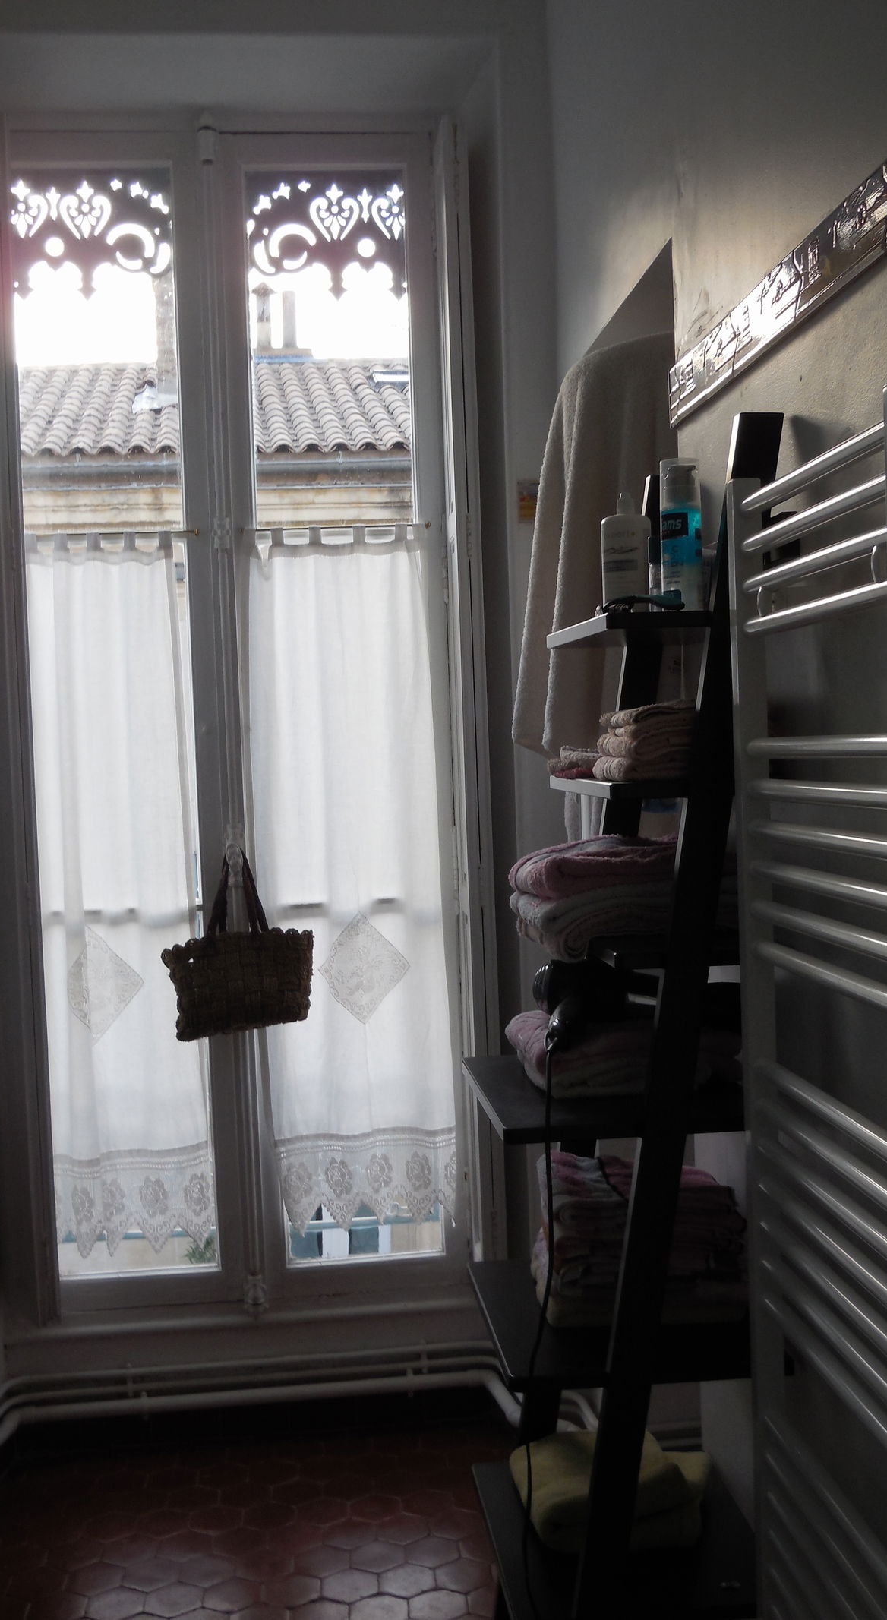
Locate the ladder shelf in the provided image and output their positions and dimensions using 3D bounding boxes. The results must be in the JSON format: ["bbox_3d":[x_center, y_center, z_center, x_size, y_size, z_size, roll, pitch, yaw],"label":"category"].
[{"bbox_3d":[0.210,0.485,2.063,0.375,1.876,0.484,-2,2,-6],"label":"ladder shelf"}]

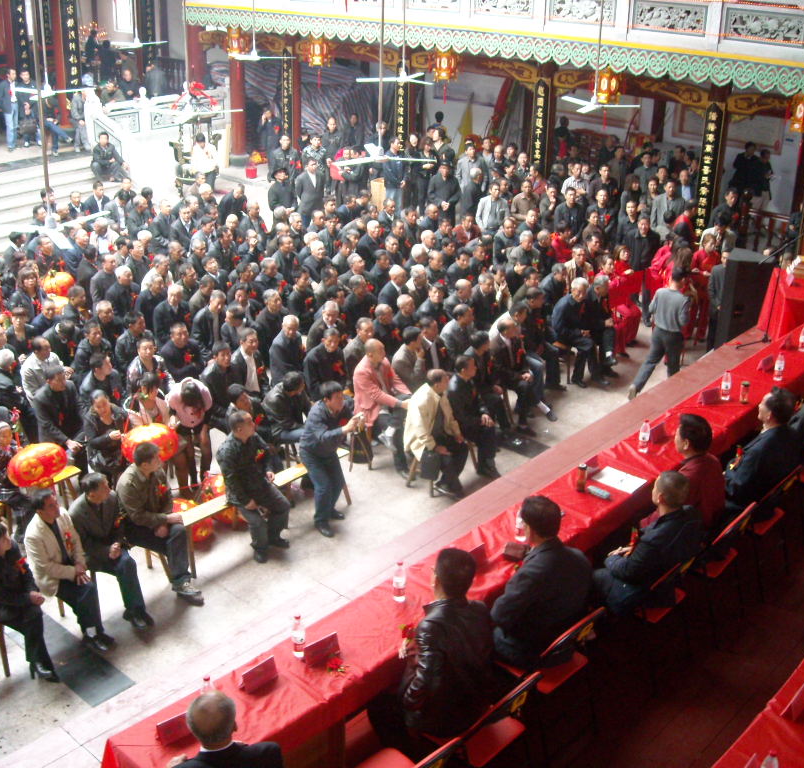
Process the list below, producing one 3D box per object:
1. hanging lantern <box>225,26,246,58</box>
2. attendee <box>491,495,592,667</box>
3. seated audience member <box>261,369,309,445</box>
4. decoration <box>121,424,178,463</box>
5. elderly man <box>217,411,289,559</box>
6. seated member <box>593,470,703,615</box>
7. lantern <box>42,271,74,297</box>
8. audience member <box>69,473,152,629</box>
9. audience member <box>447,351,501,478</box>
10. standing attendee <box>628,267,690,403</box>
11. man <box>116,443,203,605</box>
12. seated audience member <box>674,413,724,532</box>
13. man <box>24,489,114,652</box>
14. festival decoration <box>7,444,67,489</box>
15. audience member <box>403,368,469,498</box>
[{"bbox_3d":[-3.385,-6.935,21.062,0.460,0.620,0.460,21,31,38],"label":"hanging lantern"},{"bbox_3d":[0.696,1.145,5.368,0.800,1.270,0.580,21,30,37],"label":"attendee"},{"bbox_3d":[-1.040,0.442,9.867,0.780,1.200,0.520,4,24,6],"label":"seated audience member"},{"bbox_3d":[-2.291,0.541,9.404,0.520,0.370,0.520,1,24,0],"label":"decoration"},{"bbox_3d":[-1.187,0.828,8.279,0.750,1.220,0.550,18,28,35],"label":"elderly man"},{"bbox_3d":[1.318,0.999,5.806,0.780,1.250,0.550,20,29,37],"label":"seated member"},{"bbox_3d":[-4.438,-1.275,13.362,0.450,0.330,0.450,21,31,38],"label":"lantern"},{"bbox_3d":[-2.086,1.183,7.359,0.780,1.220,0.520,14,26,27],"label":"audience member"},{"bbox_3d":[0.710,0.344,10.115,0.760,1.270,0.520,10,25,20],"label":"audience member"},{"bbox_3d":[2.768,-0.491,11.172,0.650,1.620,0.500,-20,31,-41],"label":"standing attendee"},{"bbox_3d":[-1.853,1.086,8.202,0.760,1.300,0.520,10,25,18],"label":"man"},{"bbox_3d":[1.709,0.779,6.254,0.800,1.290,0.550,21,30,37],"label":"seated audience member"},{"bbox_3d":[-2.462,1.395,7.724,0.780,1.260,0.520,12,26,23],"label":"man"},{"bbox_3d":[-3.156,0.707,8.982,0.530,0.370,0.530,21,31,38],"label":"festival decoration"},{"bbox_3d":[0.310,0.445,9.307,0.750,1.200,0.520,13,26,26],"label":"audience member"}]

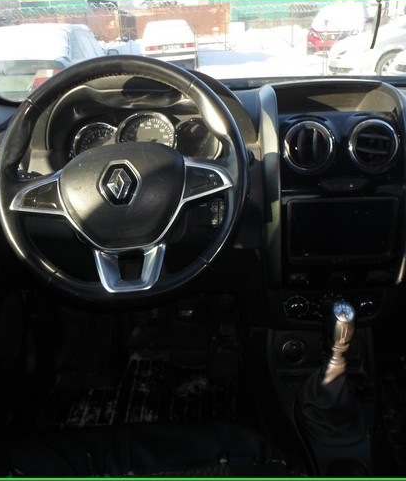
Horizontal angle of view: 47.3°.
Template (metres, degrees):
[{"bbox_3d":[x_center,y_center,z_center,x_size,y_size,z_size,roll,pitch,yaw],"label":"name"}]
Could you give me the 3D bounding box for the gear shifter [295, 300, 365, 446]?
[{"bbox_3d":[0.232,0.226,0.828,0.125,0.260,0.150,0,25,0],"label":"gear shifter"}]

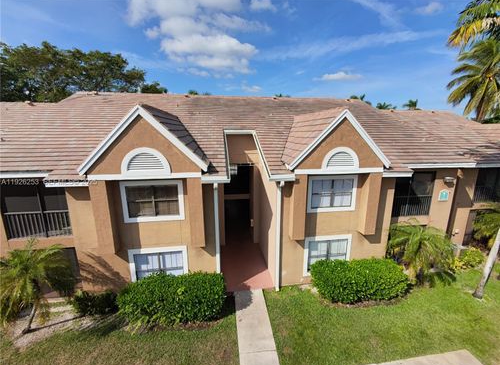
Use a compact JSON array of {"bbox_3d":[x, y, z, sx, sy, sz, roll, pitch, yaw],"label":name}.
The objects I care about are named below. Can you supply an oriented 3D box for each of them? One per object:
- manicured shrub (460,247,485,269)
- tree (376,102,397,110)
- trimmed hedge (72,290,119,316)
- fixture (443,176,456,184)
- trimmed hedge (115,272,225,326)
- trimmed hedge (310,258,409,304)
[{"bbox_3d":[11.690,3.943,12.244,1.150,0.720,0.700,-2,12,-10],"label":"manicured shrub"},{"bbox_3d":[26.615,-9.354,46.300,4.600,13.100,4.600,-2,12,-10],"label":"tree"},{"bbox_3d":[-5.733,4.672,8.925,1.550,0.800,0.650,-2,12,-10],"label":"trimmed hedge"},{"bbox_3d":[9.456,-0.118,11.021,0.420,0.250,0.280,-2,12,-10],"label":"fixture"},{"bbox_3d":[-2.800,4.462,8.700,3.560,1.270,1.150,-2,12,-10],"label":"trimmed hedge"},{"bbox_3d":[4.563,4.196,9.935,3.600,1.220,1.200,-2,12,-10],"label":"trimmed hedge"}]

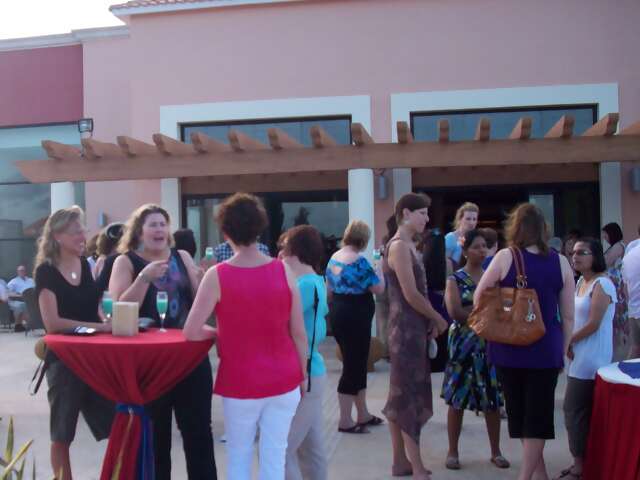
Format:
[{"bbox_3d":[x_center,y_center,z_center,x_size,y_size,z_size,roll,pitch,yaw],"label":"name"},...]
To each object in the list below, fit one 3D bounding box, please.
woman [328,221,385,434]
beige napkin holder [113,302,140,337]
[{"bbox_3d":[0.282,0.679,5.567,0.470,1.690,0.380,-1,-1,33],"label":"woman"},{"bbox_3d":[-0.844,0.346,2.970,0.107,0.136,0.090,-1,0,-12],"label":"beige napkin holder"}]

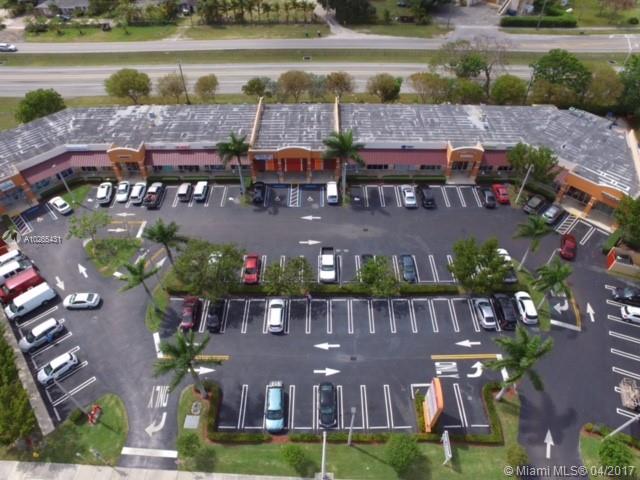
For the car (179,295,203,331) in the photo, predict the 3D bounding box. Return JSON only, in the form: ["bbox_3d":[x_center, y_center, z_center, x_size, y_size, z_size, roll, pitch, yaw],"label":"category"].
[{"bbox_3d":[-16.945,9.720,48.575,1.800,1.450,4.600,0,50,0],"label":"car"}]

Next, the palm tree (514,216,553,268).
[{"bbox_3d":[28.608,1.376,51.911,5.100,9.200,5.100,0,48,0],"label":"palm tree"}]

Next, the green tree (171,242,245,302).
[{"bbox_3d":[-14.900,4.217,50.144,9.200,7.600,7.600,0,46,0],"label":"green tree"}]

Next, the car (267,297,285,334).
[{"bbox_3d":[-5.770,9.922,48.278,1.820,1.600,4.600,0,50,0],"label":"car"}]

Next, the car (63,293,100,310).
[{"bbox_3d":[-32.051,8.343,49.759,4.750,1.450,1.820,-2,50,-1],"label":"car"}]

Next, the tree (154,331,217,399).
[{"bbox_3d":[-12.914,14.765,39.189,5.900,10.900,5.900,0,48,0],"label":"tree"}]

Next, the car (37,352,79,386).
[{"bbox_3d":[-31.725,15.551,44.886,4.550,1.620,1.840,-32,56,-25],"label":"car"}]

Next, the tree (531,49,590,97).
[{"bbox_3d":[55.200,-36.218,85.577,11.300,12.800,10.500,0,46,0],"label":"tree"}]

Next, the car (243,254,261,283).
[{"bbox_3d":[-10.066,4.069,54.527,1.800,1.500,4.750,1,46,1],"label":"car"}]

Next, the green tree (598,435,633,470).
[{"bbox_3d":[29.678,21.443,37.141,3.200,3.500,3.200,0,50,0],"label":"green tree"}]

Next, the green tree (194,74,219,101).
[{"bbox_3d":[-26.800,-34.633,87.939,5.300,7.200,5.100,0,46,0],"label":"green tree"}]

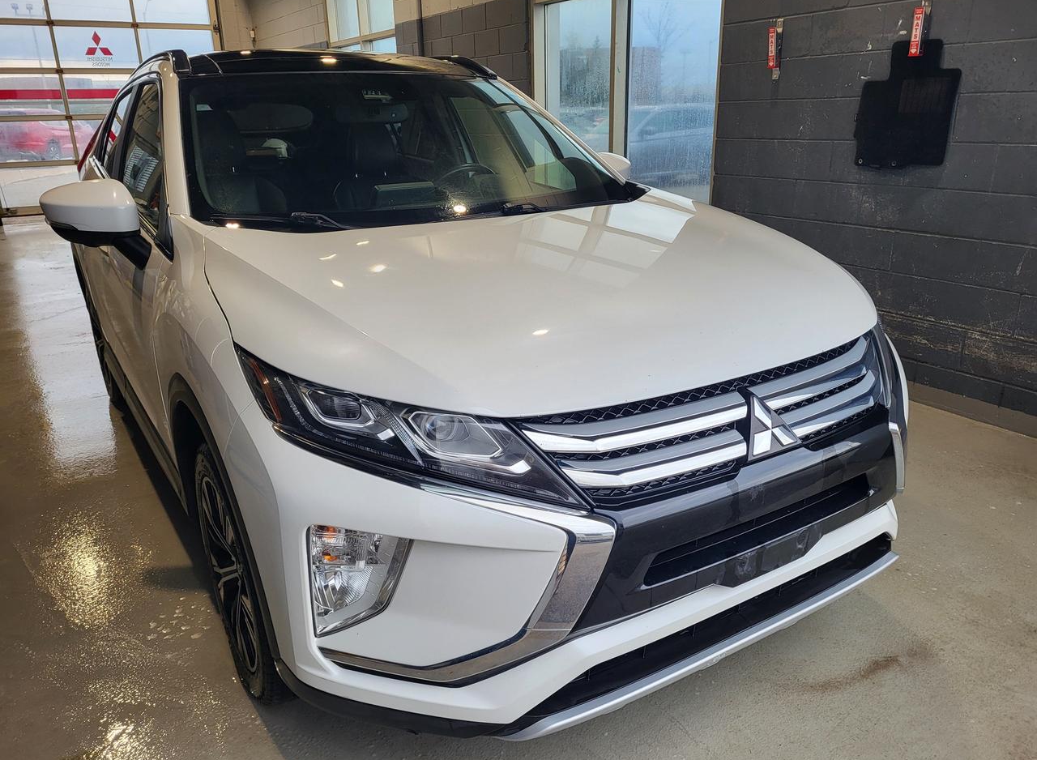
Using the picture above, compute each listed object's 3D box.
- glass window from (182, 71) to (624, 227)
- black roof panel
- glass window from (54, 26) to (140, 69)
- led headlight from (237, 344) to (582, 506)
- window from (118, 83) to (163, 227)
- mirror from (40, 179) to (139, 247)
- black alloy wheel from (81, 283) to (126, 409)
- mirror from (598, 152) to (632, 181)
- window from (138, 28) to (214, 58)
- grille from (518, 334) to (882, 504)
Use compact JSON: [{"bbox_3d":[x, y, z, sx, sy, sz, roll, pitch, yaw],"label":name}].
[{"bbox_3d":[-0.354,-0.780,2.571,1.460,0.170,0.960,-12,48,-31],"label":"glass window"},{"bbox_3d":[-0.938,-1.320,3.337,1.140,0.130,1.360,-12,21,-31],"label":"black roof panel"},{"bbox_3d":[-5.991,-4.732,11.094,1.010,0.550,0.050,-13,23,-30],"label":"glass window"},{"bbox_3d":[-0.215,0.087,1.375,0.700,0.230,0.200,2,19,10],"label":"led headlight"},{"bbox_3d":[-1.233,-0.763,2.603,0.080,0.480,0.860,6,11,-35],"label":"window"},{"bbox_3d":[-1.224,-0.476,2.238,0.255,0.190,0.170,-12,21,-31],"label":"mirror"},{"bbox_3d":[-2.093,-0.223,4.117,0.230,0.690,0.690,-12,21,-31],"label":"black alloy wheel"},{"bbox_3d":[0.383,-0.832,3.214,0.250,0.190,0.170,-12,21,-31],"label":"mirror"},{"bbox_3d":[-5.093,-4.935,11.633,1.010,0.550,0.050,-13,23,-30],"label":"window"},{"bbox_3d":[0.457,0.052,1.537,0.980,0.210,0.170,-12,21,-31],"label":"grille"}]

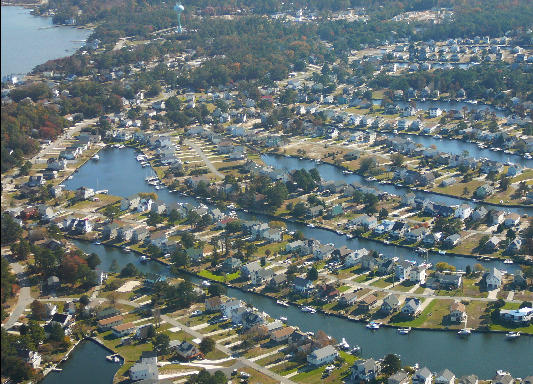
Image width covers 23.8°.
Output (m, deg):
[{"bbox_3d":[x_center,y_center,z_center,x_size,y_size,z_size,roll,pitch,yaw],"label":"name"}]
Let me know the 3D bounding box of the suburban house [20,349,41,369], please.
[{"bbox_3d":[-131.800,94.040,708.800,7.390,6.790,6.960,7,18,24],"label":"suburban house"}]

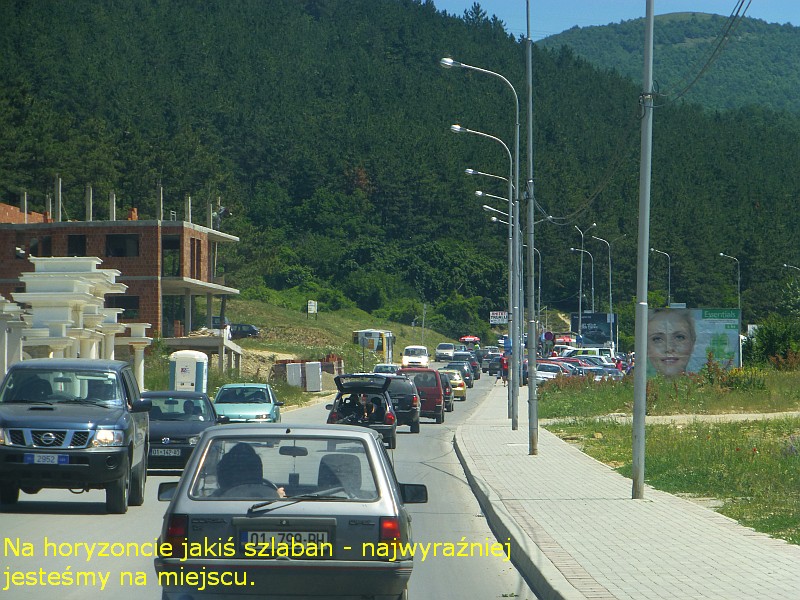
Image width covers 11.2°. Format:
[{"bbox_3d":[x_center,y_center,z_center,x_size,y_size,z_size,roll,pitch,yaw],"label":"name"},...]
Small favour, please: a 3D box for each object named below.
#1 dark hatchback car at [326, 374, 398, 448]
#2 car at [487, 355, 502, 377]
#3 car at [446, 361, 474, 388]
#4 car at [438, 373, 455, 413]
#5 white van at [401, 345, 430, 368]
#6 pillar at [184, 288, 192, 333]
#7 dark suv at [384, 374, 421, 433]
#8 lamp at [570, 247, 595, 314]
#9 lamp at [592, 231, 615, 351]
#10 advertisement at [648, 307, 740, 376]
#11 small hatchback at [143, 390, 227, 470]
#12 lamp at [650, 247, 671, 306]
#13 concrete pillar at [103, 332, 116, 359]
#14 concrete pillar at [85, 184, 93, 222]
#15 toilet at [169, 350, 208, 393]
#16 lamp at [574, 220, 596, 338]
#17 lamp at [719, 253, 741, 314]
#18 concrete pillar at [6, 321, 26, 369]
[{"bbox_3d":[-0.891,2.731,99.699,1.700,1.780,4.000,0,-1,1],"label":"dark hatchback car"},{"bbox_3d":[7.160,4.660,287.000,1.720,1.400,4.300,0,-1,4],"label":"car"},{"bbox_3d":[3.400,4.290,233.000,1.730,1.450,4.300,0,-1,3],"label":"car"},{"bbox_3d":[1.320,3.750,164.500,1.710,1.500,4.250,0,-1,2],"label":"car"},{"bbox_3d":[1.170,4.120,279.300,1.840,1.950,4.750,0,-1,3],"label":"white van"},{"bbox_3d":[-11.803,0.781,227.000,0.300,2.900,0.340,0,-1,4],"label":"pillar"},{"bbox_3d":[-0.290,2.950,117.200,1.720,1.630,4.200,0,-1,1],"label":"dark suv"},{"bbox_3d":[17.230,0.090,384.000,2.200,10.100,0.320,0,-1,12],"label":"lamp"},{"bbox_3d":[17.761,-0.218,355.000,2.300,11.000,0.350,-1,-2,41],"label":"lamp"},{"bbox_3d":[12.111,1.932,169.000,4.150,3.200,0.250,0,-1,6],"label":"advertisement"},{"bbox_3d":[-4.060,2.360,72.900,1.730,1.440,4.100,0,-1,0],"label":"small hatchback"},{"bbox_3d":[26.200,-0.190,408.000,2.100,10.100,0.320,0,-1,16],"label":"lamp"},{"bbox_3d":[-8.903,2.044,125.000,0.360,2.100,0.360,0,-1,5],"label":"concrete pillar"},{"bbox_3d":[-16.320,-5.077,214.000,0.290,2.020,0.320,0,-1,4],"label":"concrete pillar"},{"bbox_3d":[-6.850,2.780,132.000,1.130,2.300,1.150,0,-1,3],"label":"toilet"},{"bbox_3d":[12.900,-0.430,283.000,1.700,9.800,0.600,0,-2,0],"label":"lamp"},{"bbox_3d":[40.565,-0.369,500.000,2.500,11.000,0.350,0,-1,14],"label":"lamp"},{"bbox_3d":[-10.829,1.852,115.000,0.500,2.550,0.500,0,-1,5],"label":"concrete pillar"}]

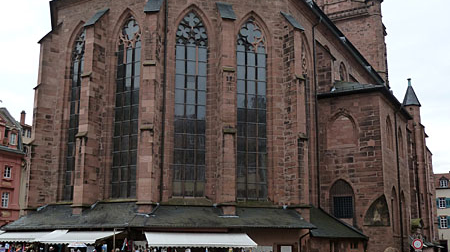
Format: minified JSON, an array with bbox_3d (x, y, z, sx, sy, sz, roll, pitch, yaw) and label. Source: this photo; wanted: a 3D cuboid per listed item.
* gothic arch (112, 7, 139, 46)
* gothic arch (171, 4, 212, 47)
[{"bbox_3d":[-6.450,-6.487,34.254,2.200,2.750,0.400,-7,-15,27],"label":"gothic arch"},{"bbox_3d":[-2.165,-6.508,33.613,2.780,2.890,0.500,3,-13,-15],"label":"gothic arch"}]

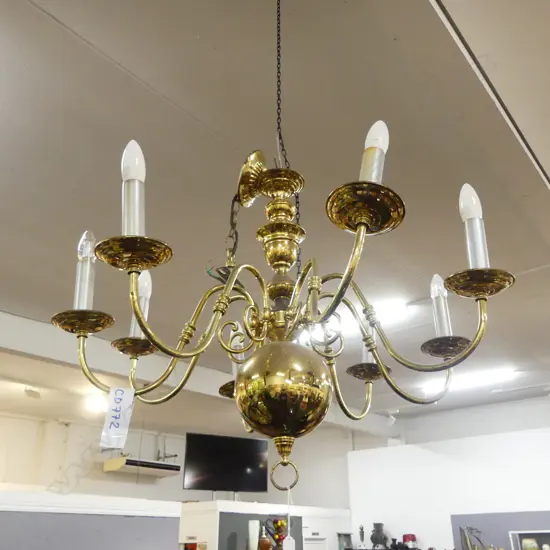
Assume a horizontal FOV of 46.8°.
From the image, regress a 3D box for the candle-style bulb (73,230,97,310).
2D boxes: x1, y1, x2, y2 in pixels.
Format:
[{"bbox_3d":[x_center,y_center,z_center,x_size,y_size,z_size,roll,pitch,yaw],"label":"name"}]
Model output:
[{"bbox_3d":[-0.340,-0.005,1.143,0.035,0.169,0.035,-4,-23,0],"label":"candle-style bulb"}]

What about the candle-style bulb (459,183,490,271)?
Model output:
[{"bbox_3d":[0.322,-0.072,1.028,0.035,0.169,0.035,0,-22,0],"label":"candle-style bulb"}]

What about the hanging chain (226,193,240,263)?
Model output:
[{"bbox_3d":[-0.082,-0.093,1.259,0.027,0.160,0.023,0,-25,0],"label":"hanging chain"}]

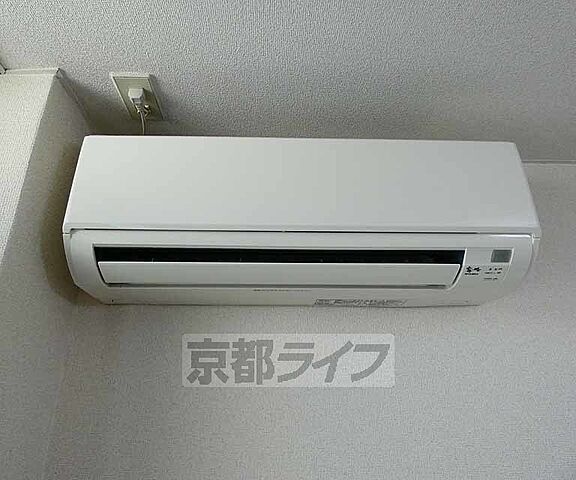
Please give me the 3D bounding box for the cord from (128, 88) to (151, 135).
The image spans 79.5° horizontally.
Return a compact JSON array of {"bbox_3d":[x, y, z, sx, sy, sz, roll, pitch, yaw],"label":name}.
[{"bbox_3d":[-0.292,-0.250,0.695,0.034,0.068,0.074,1,-20,-2],"label":"cord"}]

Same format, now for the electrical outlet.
[{"bbox_3d":[-0.300,-0.290,0.706,0.070,0.009,0.120,2,-20,-4],"label":"electrical outlet"}]

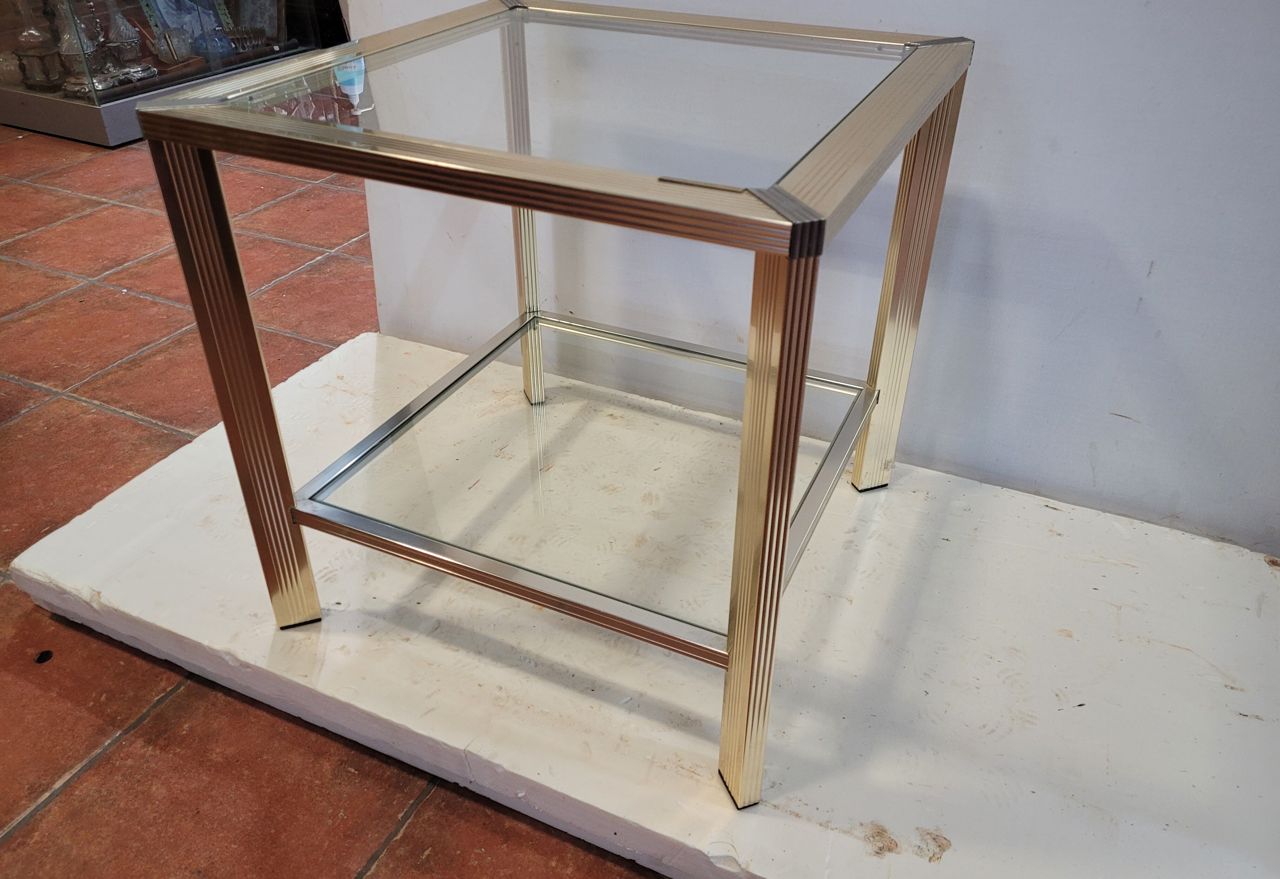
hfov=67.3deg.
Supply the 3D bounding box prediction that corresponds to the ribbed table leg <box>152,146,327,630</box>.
[{"bbox_3d":[-0.353,-0.023,0.869,0.044,0.504,0.019,-11,36,-17],"label":"ribbed table leg"}]

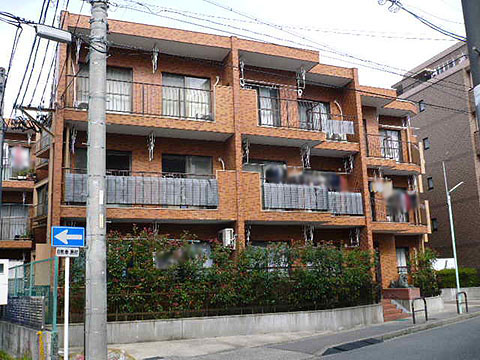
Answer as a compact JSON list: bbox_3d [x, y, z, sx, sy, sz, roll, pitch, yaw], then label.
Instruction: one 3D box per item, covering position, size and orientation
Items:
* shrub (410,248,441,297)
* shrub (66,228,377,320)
[{"bbox_3d":[6.360,3.182,16.758,0.850,1.650,0.800,2,-12,-20],"label":"shrub"},{"bbox_3d":[-0.165,2.548,13.473,8.900,2.200,1.000,2,-12,-20],"label":"shrub"}]

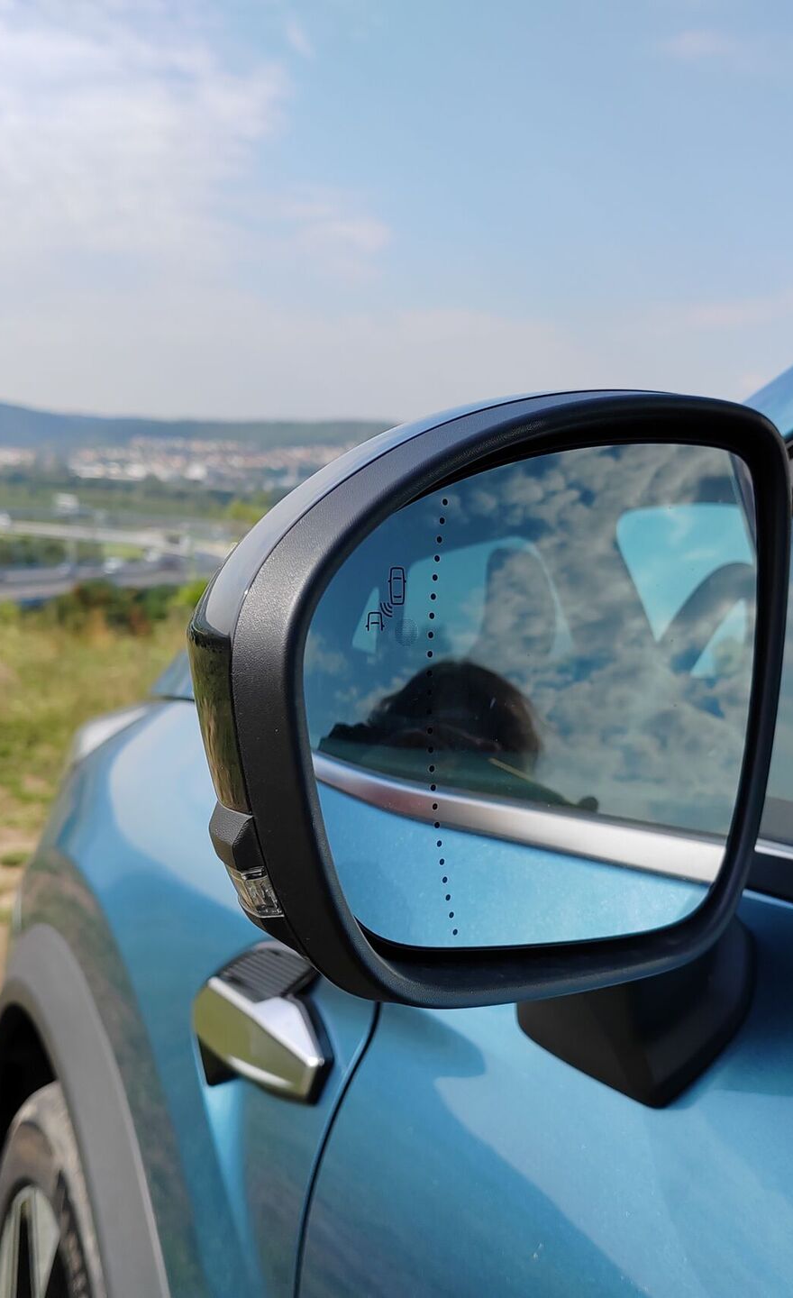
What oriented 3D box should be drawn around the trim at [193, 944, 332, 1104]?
[{"bbox_3d":[-0.066,0.186,0.670,0.036,0.070,0.128,-5,11,-32],"label":"trim"}]

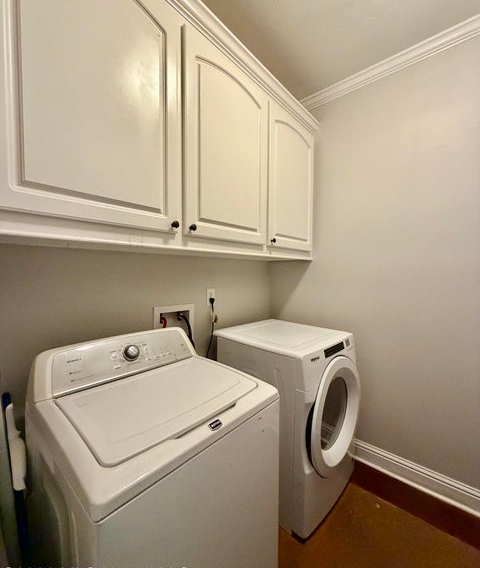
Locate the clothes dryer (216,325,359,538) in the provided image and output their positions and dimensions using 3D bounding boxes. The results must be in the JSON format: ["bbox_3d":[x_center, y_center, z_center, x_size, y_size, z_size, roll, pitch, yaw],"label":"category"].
[{"bbox_3d":[0.330,0.841,1.804,0.775,0.984,0.686,3,3,43],"label":"clothes dryer"}]

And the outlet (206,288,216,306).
[{"bbox_3d":[-0.201,0.094,1.821,0.014,0.118,0.074,2,3,42],"label":"outlet"}]

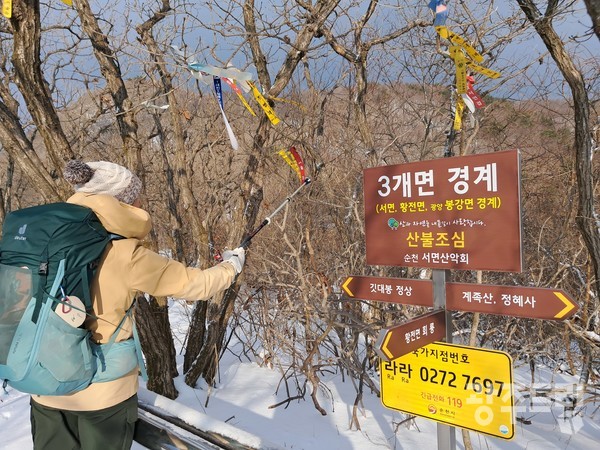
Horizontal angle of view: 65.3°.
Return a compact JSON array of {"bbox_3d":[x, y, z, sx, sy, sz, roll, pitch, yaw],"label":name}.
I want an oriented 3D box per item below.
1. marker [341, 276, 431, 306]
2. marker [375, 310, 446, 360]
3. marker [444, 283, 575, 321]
[{"bbox_3d":[0.421,0.320,2.317,0.531,0.120,0.030,-2,0,43],"label":"marker"},{"bbox_3d":[0.462,0.446,1.901,0.030,0.120,0.523,-2,0,43],"label":"marker"},{"bbox_3d":[0.857,0.312,1.922,0.522,0.120,0.030,-2,0,43],"label":"marker"}]

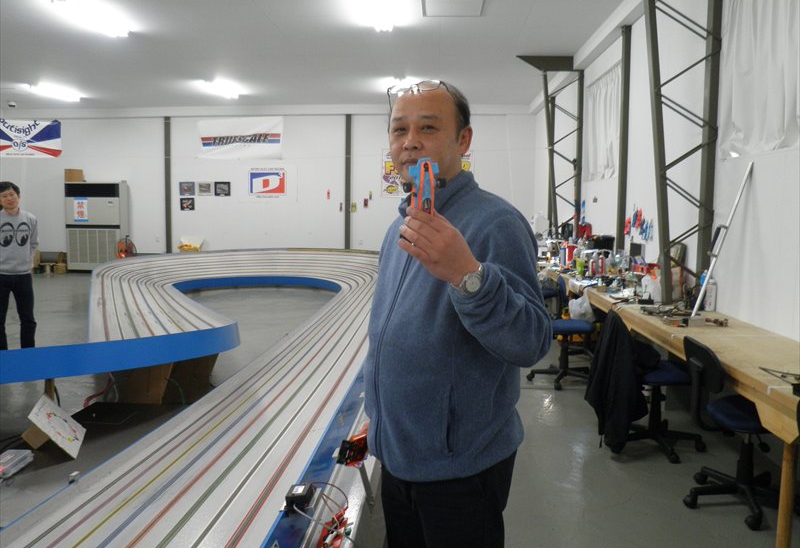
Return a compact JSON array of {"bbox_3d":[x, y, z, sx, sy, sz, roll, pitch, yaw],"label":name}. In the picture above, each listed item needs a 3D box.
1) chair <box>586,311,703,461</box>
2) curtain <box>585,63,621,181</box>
[{"bbox_3d":[1.425,0.615,3.725,0.620,0.830,0.570,-2,6,-25],"label":"chair"},{"bbox_3d":[2.495,-1.869,8.172,0.090,1.300,1.700,1,6,3],"label":"curtain"}]

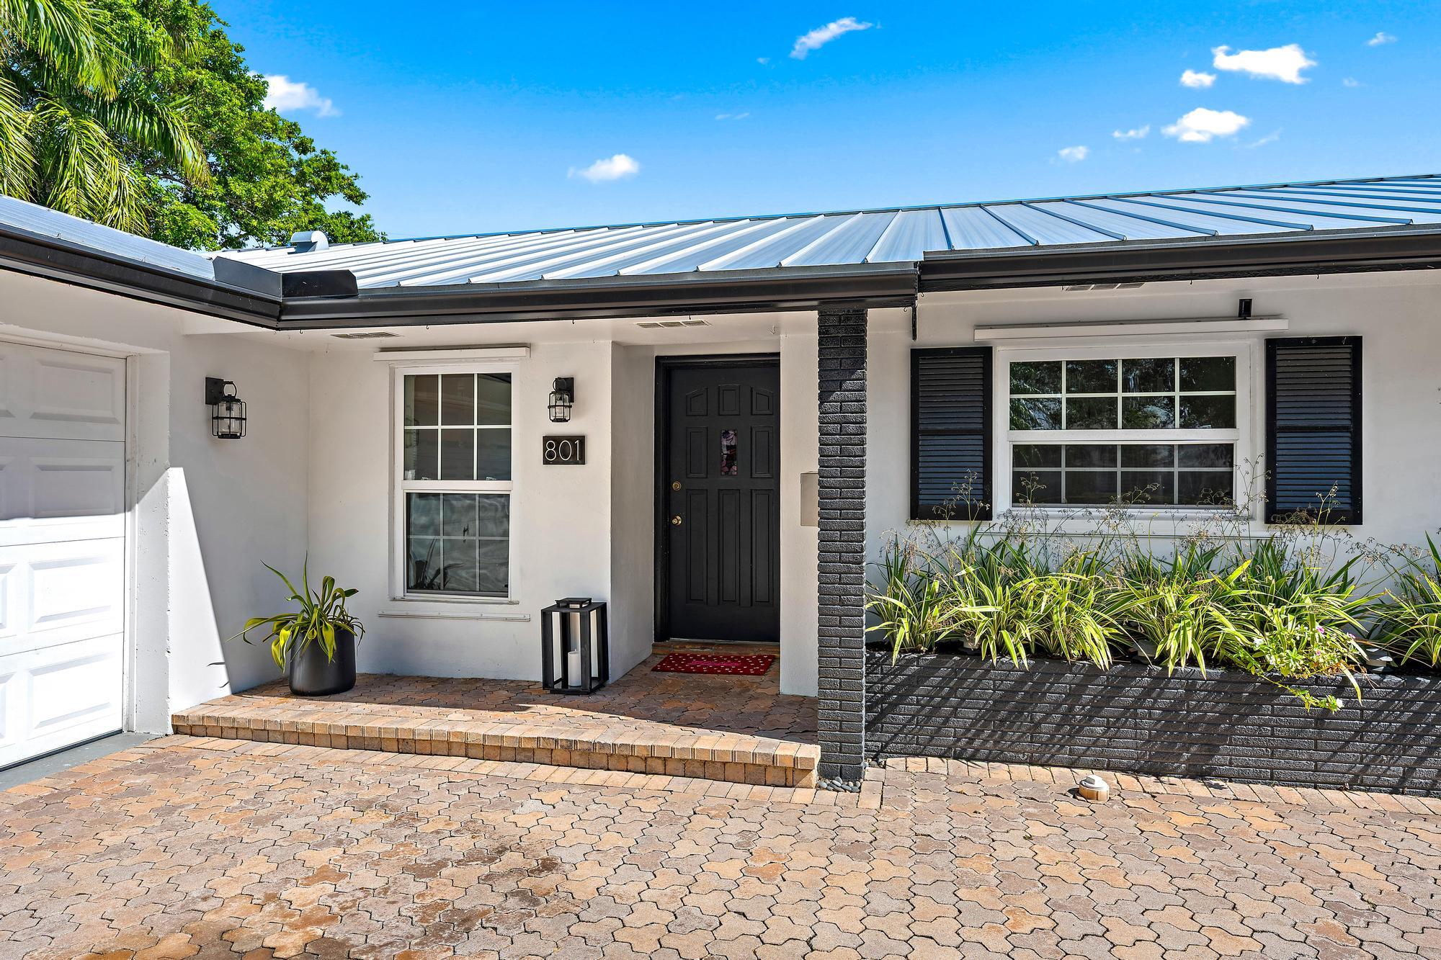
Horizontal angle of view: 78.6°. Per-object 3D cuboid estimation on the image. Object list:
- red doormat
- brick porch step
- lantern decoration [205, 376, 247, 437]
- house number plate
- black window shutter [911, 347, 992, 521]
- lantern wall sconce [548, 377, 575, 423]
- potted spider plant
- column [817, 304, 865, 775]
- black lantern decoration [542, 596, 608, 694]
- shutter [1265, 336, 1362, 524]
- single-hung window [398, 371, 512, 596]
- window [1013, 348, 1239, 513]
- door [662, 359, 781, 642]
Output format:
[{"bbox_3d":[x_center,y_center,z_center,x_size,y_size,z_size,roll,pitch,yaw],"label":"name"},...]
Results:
[{"bbox_3d":[-0.036,1.286,6.164,0.765,0.015,0.580,0,0,8],"label":"red doormat"},{"bbox_3d":[-1.246,1.375,4.768,3.570,0.142,0.520,0,0,12],"label":"brick porch step"},{"bbox_3d":[-2.886,-0.420,5.172,0.187,0.355,0.165,0,0,12],"label":"lantern decoration"},{"bbox_3d":[-1.003,-0.189,5.625,0.290,0.187,0.030,0,0,12],"label":"house number plate"},{"bbox_3d":[1.356,-0.267,5.171,0.463,1.005,0.040,0,0,12],"label":"black window shutter"},{"bbox_3d":[-1.020,-0.509,5.606,0.143,0.290,0.175,0,0,12],"label":"lantern wall sconce"},{"bbox_3d":[-2.557,0.887,5.441,0.660,0.810,0.580,0,0,12],"label":"potted spider plant"},{"bbox_3d":[0.614,0.311,4.423,0.220,2.320,0.220,0,0,12],"label":"column"},{"bbox_3d":[-0.889,1.018,5.430,0.305,0.565,0.310,0,0,12],"label":"black lantern decoration"},{"bbox_3d":[3.214,-0.264,4.776,0.466,1.005,0.040,0,0,12],"label":"shutter"},{"bbox_3d":[-1.750,0.008,5.824,0.850,1.490,0.100,0,0,12],"label":"single-hung window"},{"bbox_3d":[2.305,-0.283,5.051,1.310,0.930,0.090,0,0,12],"label":"window"},{"bbox_3d":[0.050,0.177,6.543,0.930,2.060,0.070,0,0,12],"label":"door"}]

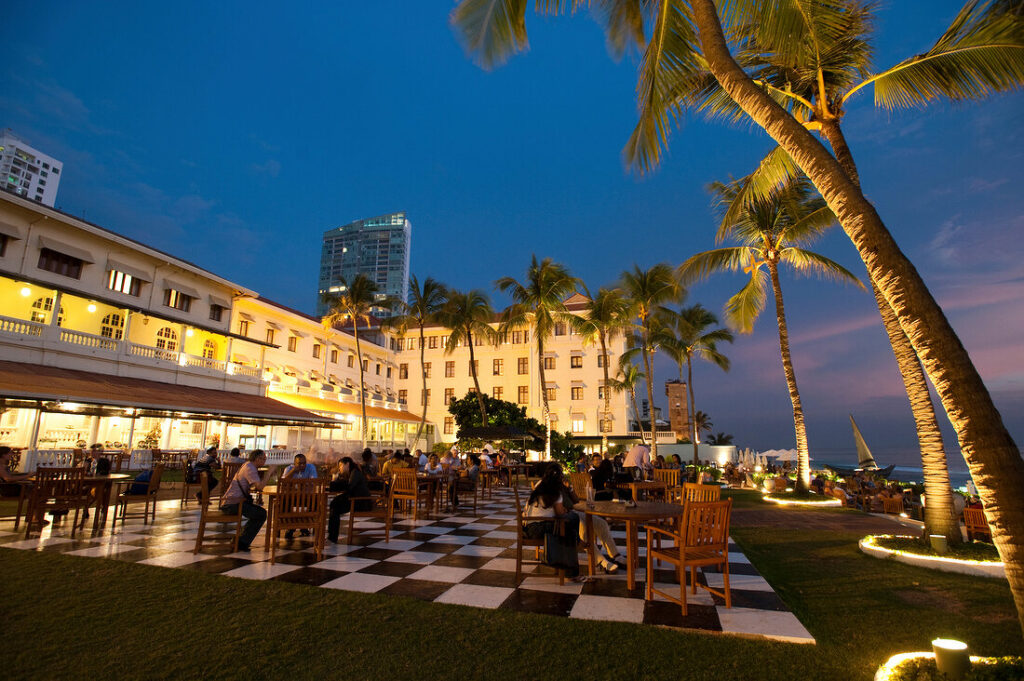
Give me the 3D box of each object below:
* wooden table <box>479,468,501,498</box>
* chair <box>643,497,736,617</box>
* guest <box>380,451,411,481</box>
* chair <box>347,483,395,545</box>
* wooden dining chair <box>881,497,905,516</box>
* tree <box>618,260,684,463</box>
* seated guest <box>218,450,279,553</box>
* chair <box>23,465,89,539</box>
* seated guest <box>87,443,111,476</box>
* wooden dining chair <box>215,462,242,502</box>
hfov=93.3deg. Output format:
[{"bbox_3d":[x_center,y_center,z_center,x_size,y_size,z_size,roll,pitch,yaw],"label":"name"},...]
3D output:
[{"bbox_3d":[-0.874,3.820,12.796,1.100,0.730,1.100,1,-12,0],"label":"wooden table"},{"bbox_3d":[1.581,1.885,4.347,0.570,0.930,0.600,6,-13,-20],"label":"chair"},{"bbox_3d":[-2.324,2.891,9.886,0.540,1.220,0.750,-5,-14,26],"label":"guest"},{"bbox_3d":[-2.085,2.472,7.208,0.590,0.945,0.580,3,-13,-13],"label":"chair"},{"bbox_3d":[10.802,5.008,13.890,0.580,0.945,0.580,-2,-13,10],"label":"wooden dining chair"},{"bbox_3d":[8.938,1.704,32.412,4.300,13.476,4.300,1,-12,0],"label":"tree"},{"bbox_3d":[-3.351,2.082,6.344,0.800,1.230,0.520,5,-13,-19],"label":"seated guest"},{"bbox_3d":[-6.223,2.230,6.673,0.570,0.920,0.600,8,-14,-29],"label":"chair"},{"bbox_3d":[-7.616,2.548,8.786,0.520,1.270,0.750,7,-14,-29],"label":"seated guest"},{"bbox_3d":[-5.637,2.990,9.940,0.570,0.930,0.600,0,-12,3],"label":"wooden dining chair"}]

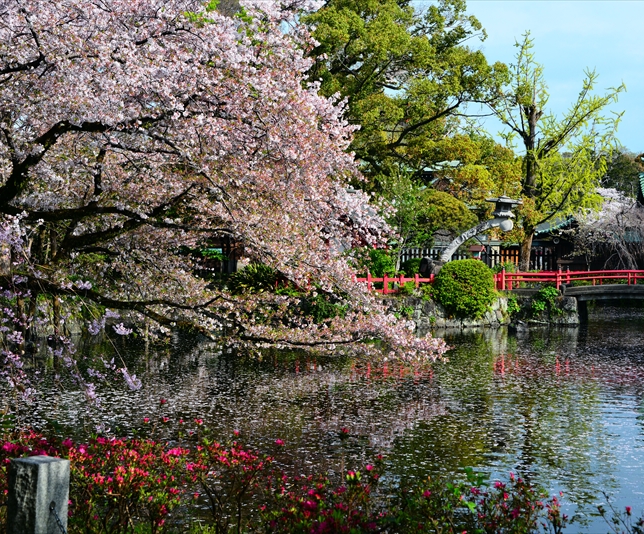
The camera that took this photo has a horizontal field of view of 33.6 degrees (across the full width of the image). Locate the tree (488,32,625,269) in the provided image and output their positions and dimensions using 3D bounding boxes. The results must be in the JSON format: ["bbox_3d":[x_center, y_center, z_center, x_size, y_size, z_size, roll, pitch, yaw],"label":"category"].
[{"bbox_3d":[9.890,-4.639,45.000,5.750,10.501,5.400,1,0,0],"label":"tree"}]

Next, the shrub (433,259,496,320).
[{"bbox_3d":[5.142,0.776,38.500,2.300,2.165,2.150,1,0,0],"label":"shrub"}]

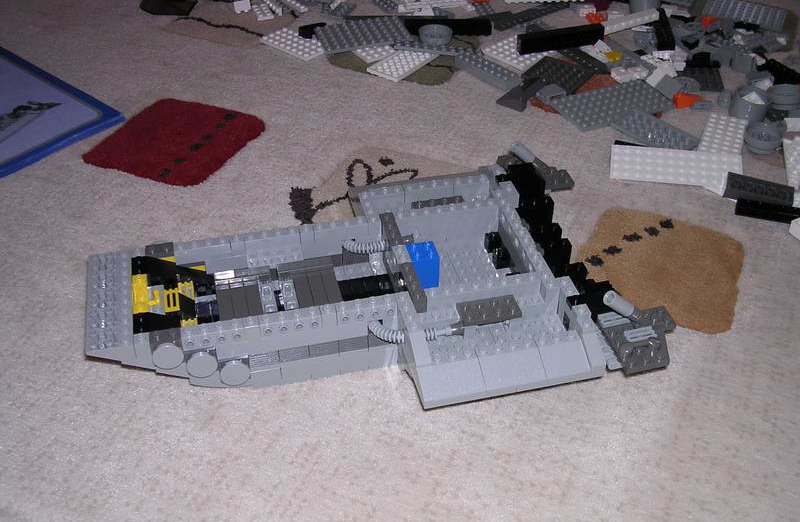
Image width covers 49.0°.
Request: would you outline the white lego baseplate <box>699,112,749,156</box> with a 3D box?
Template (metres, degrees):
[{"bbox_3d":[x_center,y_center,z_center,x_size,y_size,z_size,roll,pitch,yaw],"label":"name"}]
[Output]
[{"bbox_3d":[0.257,-0.097,0.699,0.032,0.005,0.068,16,41,18],"label":"white lego baseplate"}]

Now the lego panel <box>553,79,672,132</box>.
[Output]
[{"bbox_3d":[0.177,-0.129,0.732,0.096,0.005,0.048,-17,44,-22],"label":"lego panel"}]

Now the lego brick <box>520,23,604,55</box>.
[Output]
[{"bbox_3d":[0.143,-0.197,0.782,0.080,0.016,0.010,-10,42,-14],"label":"lego brick"}]

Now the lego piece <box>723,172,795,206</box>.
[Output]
[{"bbox_3d":[0.260,-0.051,0.637,0.048,0.010,0.016,11,43,10],"label":"lego piece"}]

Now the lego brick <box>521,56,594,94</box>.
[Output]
[{"bbox_3d":[0.137,-0.162,0.761,0.048,0.005,0.048,23,42,25],"label":"lego brick"}]

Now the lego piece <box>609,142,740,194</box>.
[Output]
[{"bbox_3d":[0.207,-0.069,0.659,0.096,0.005,0.032,6,56,9],"label":"lego piece"}]

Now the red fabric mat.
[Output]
[{"bbox_3d":[-0.175,-0.095,0.699,0.106,0.004,0.111,17,43,16],"label":"red fabric mat"}]

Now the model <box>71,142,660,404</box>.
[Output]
[{"bbox_3d":[-0.015,0.012,0.504,0.312,0.060,0.185,-8,40,-11],"label":"model"}]

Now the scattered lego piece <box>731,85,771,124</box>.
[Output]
[{"bbox_3d":[0.287,-0.127,0.716,0.026,0.019,0.026,17,42,19],"label":"scattered lego piece"}]

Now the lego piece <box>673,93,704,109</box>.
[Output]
[{"bbox_3d":[0.240,-0.133,0.734,0.025,0.010,0.015,-8,40,-11],"label":"lego piece"}]

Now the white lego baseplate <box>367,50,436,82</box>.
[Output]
[{"bbox_3d":[0.003,-0.170,0.756,0.032,0.005,0.064,26,44,25],"label":"white lego baseplate"}]

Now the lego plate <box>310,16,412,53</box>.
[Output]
[{"bbox_3d":[-0.034,-0.204,0.790,0.080,0.005,0.048,-12,43,-14],"label":"lego plate"}]

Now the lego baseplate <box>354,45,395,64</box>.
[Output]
[{"bbox_3d":[-0.026,-0.194,0.810,0.034,0.005,0.040,-22,44,-26],"label":"lego baseplate"}]

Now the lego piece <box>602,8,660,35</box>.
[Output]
[{"bbox_3d":[0.223,-0.232,0.853,0.062,0.009,0.011,-15,42,0],"label":"lego piece"}]

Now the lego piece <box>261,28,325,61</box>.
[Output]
[{"bbox_3d":[-0.096,-0.198,0.806,0.064,0.005,0.032,29,47,33],"label":"lego piece"}]

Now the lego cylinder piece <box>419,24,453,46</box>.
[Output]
[{"bbox_3d":[0.033,-0.214,0.827,0.030,0.010,0.030,1,41,-1],"label":"lego cylinder piece"}]

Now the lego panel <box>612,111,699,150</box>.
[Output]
[{"bbox_3d":[0.208,-0.103,0.711,0.064,0.005,0.032,33,49,30],"label":"lego panel"}]

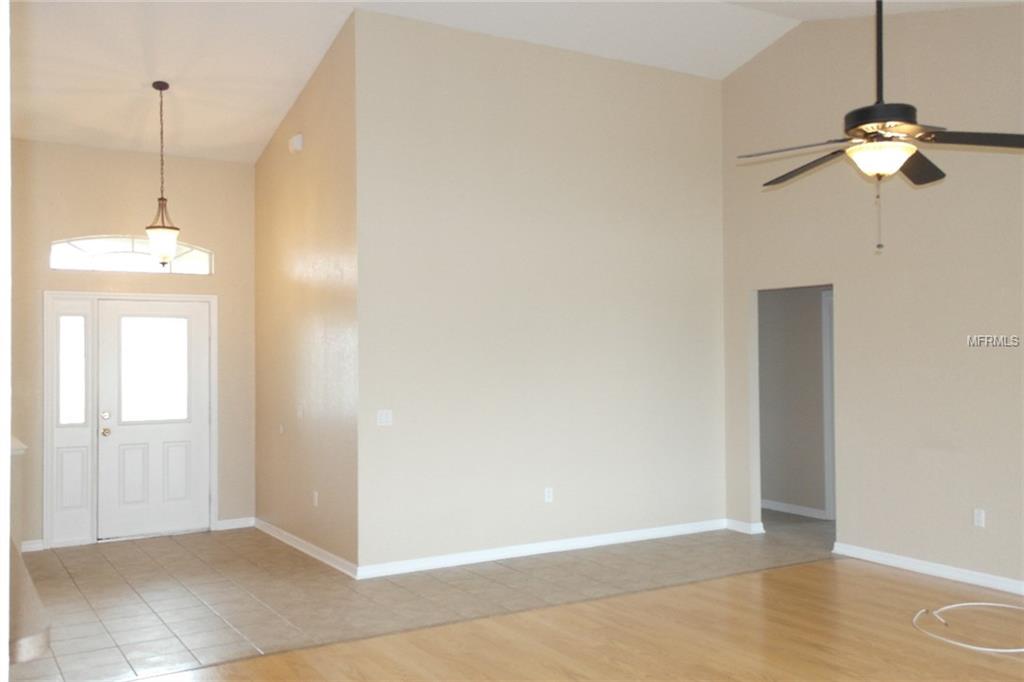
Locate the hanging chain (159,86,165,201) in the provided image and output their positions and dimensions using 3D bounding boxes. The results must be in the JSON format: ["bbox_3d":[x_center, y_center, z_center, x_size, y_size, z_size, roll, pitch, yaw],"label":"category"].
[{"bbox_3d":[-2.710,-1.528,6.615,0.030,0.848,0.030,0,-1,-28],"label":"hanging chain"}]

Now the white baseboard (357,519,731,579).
[{"bbox_3d":[0.421,1.648,6.867,3.443,0.090,0.018,0,-1,-28],"label":"white baseboard"}]

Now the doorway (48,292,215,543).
[{"bbox_3d":[-3.294,0.662,7.434,1.376,2.130,0.130,0,-1,-28],"label":"doorway"}]

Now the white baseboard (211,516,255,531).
[{"bbox_3d":[-2.514,1.681,7.780,0.335,0.090,0.018,0,-1,-28],"label":"white baseboard"}]

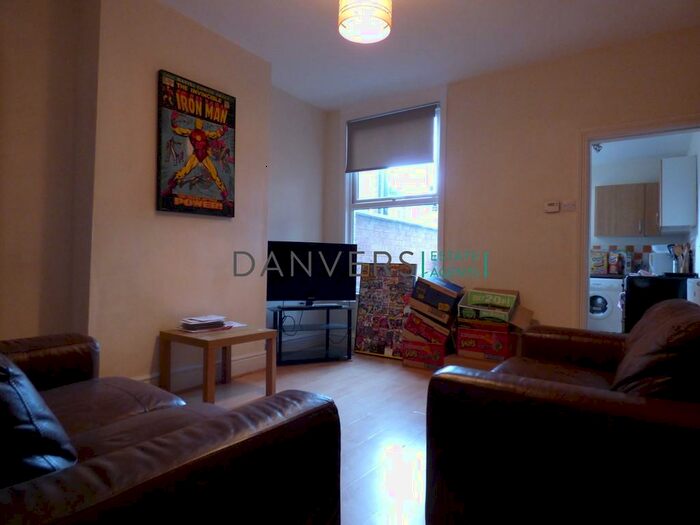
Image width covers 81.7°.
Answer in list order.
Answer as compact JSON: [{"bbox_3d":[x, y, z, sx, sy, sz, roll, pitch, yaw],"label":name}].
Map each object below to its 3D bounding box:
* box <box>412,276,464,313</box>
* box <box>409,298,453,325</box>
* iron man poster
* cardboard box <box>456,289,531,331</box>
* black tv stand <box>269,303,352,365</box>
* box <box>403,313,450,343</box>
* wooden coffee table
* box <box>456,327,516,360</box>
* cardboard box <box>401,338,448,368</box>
[{"bbox_3d":[0.829,0.282,3.770,0.370,0.193,0.273,23,17,25],"label":"box"},{"bbox_3d":[0.763,0.433,3.690,0.375,0.100,0.290,22,9,25],"label":"box"},{"bbox_3d":[-1.074,-0.812,2.914,0.030,0.935,0.610,1,0,36],"label":"iron man poster"},{"bbox_3d":[1.157,0.369,3.347,0.420,0.220,0.290,1,0,33],"label":"cardboard box"},{"bbox_3d":[-0.402,0.685,3.899,0.769,0.484,0.390,1,0,-25],"label":"black tv stand"},{"bbox_3d":[0.745,0.590,3.710,0.370,0.180,0.290,24,10,24],"label":"box"},{"bbox_3d":[-0.899,0.695,2.788,0.550,0.450,0.550,1,0,37],"label":"wooden coffee table"},{"bbox_3d":[1.115,0.655,3.320,0.375,0.240,0.290,1,0,33],"label":"box"},{"bbox_3d":[0.712,0.828,3.681,0.370,0.235,0.290,1,0,26],"label":"cardboard box"}]

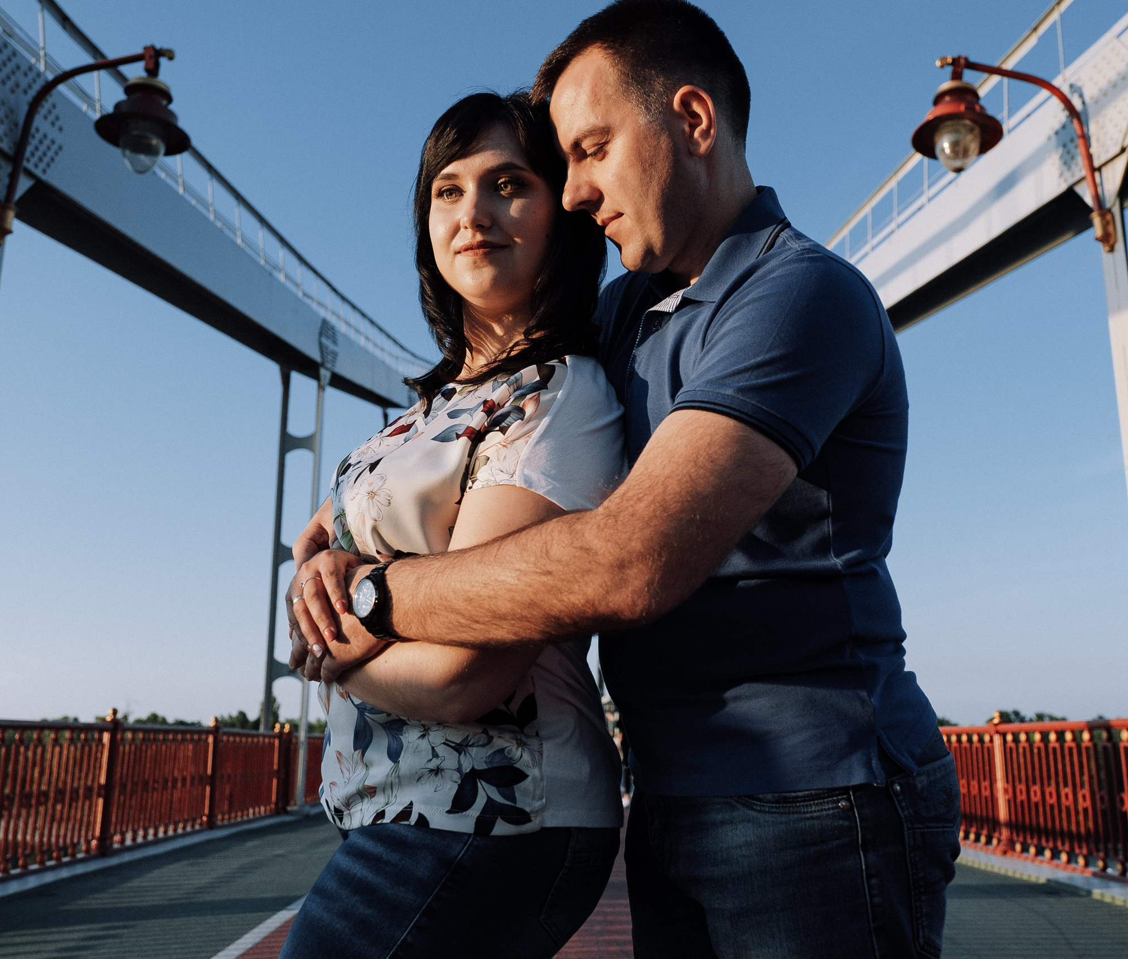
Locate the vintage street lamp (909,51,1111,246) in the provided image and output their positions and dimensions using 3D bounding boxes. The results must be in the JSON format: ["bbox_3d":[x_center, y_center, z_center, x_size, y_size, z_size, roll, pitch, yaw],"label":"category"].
[{"bbox_3d":[3.057,-2.267,7.167,1.271,1.487,0.601,0,-13,0],"label":"vintage street lamp"}]

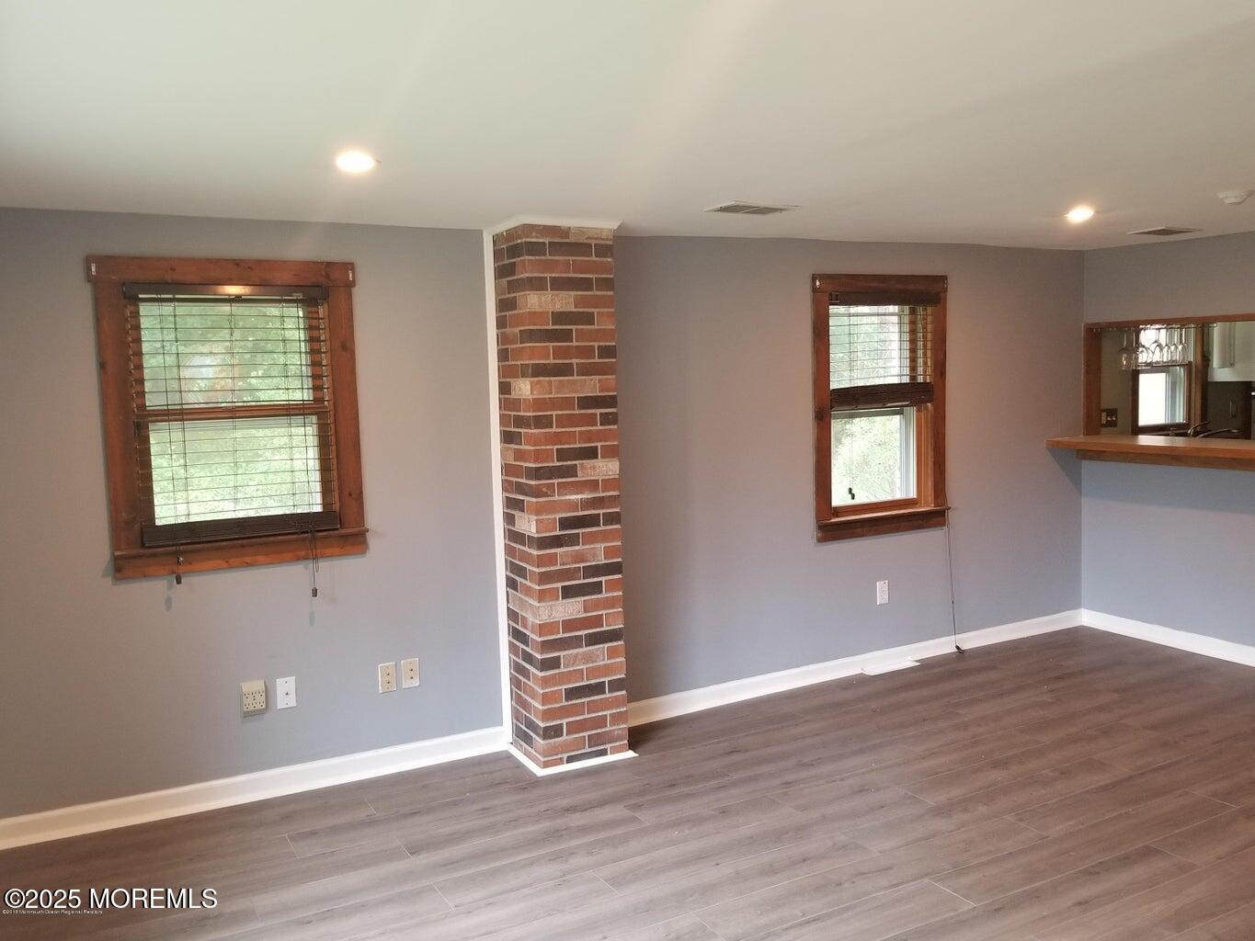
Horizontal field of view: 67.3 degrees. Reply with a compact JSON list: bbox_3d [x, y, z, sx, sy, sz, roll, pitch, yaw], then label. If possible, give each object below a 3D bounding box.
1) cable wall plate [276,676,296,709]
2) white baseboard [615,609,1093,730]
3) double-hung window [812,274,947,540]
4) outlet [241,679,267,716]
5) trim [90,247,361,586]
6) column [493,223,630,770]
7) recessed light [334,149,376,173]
[{"bbox_3d":[-1.324,0.865,3.663,0.070,0.115,0.008,-4,6,-27],"label":"cable wall plate"},{"bbox_3d":[1.323,1.022,5.036,3.319,0.108,0.016,-4,6,-27],"label":"white baseboard"},{"bbox_3d":[1.317,-0.341,4.973,0.910,1.345,0.120,-4,6,-27],"label":"double-hung window"},{"bbox_3d":[-1.424,0.869,3.598,0.078,0.124,0.032,-4,6,-27],"label":"outlet"},{"bbox_3d":[-1.450,-0.208,3.516,0.900,1.130,0.060,-4,6,-27],"label":"trim"},{"bbox_3d":[-0.278,0.108,3.953,0.392,2.173,0.351,-4,6,-27],"label":"column"},{"bbox_3d":[-0.776,-0.886,2.693,0.130,0.030,0.130,-4,6,-27],"label":"recessed light"}]

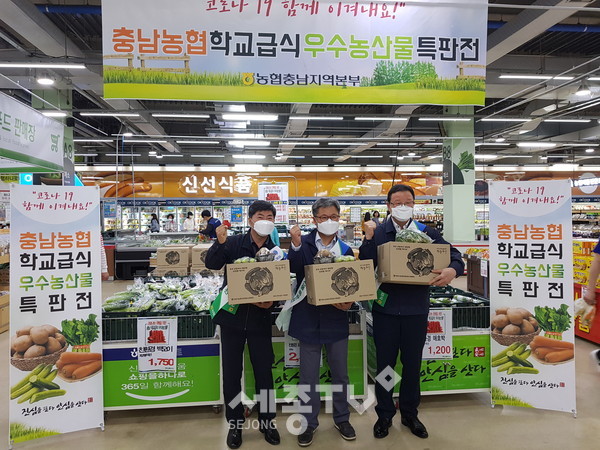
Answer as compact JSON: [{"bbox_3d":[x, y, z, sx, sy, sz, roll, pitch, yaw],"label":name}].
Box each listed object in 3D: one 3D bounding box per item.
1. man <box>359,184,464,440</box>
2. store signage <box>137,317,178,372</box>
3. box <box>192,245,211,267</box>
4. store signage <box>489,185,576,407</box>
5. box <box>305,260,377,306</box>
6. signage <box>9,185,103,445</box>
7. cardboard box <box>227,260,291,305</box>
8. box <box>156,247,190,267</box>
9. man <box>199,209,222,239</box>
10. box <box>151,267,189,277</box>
[{"bbox_3d":[0.780,0.605,3.220,0.700,1.780,0.480,-1,1,6],"label":"man"},{"bbox_3d":[-1.080,0.911,3.430,0.300,0.420,0.012,0,1,-9],"label":"store signage"},{"bbox_3d":[-1.135,0.412,5.660,0.390,0.247,0.255,0,1,0],"label":"box"},{"bbox_3d":[1.840,0.550,3.600,0.600,1.830,0.100,0,-3,13],"label":"store signage"},{"bbox_3d":[0.260,0.373,2.930,0.390,0.247,0.255,-4,-6,-12],"label":"box"},{"bbox_3d":[-1.773,0.632,3.290,0.600,1.840,0.100,-1,-3,-15],"label":"signage"},{"bbox_3d":[-0.259,0.364,2.920,0.390,0.247,0.255,-4,-3,-4],"label":"cardboard box"},{"bbox_3d":[-1.560,0.415,5.640,0.390,0.247,0.255,0,1,-2],"label":"box"},{"bbox_3d":[-2.050,0.510,10.300,0.500,1.680,0.500,0,1,18],"label":"man"},{"bbox_3d":[-1.565,0.662,5.640,0.390,0.247,0.255,0,1,-2],"label":"box"}]

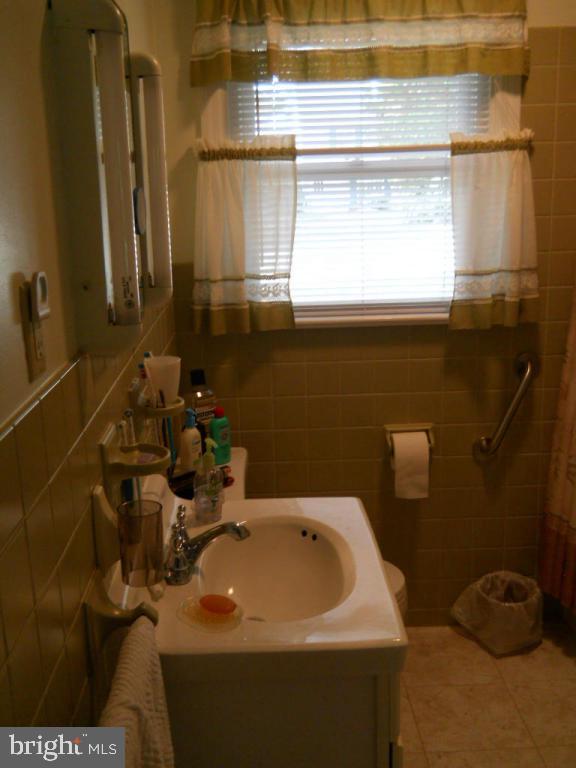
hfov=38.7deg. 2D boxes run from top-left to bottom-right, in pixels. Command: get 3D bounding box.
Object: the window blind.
[{"bbox_3d":[0.222,-0.615,2.511,0.782,0.866,0.045,-2,14,-2],"label":"window blind"}]

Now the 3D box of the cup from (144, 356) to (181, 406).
[{"bbox_3d":[-0.251,-0.005,1.649,0.073,0.097,0.073,-2,14,-2],"label":"cup"}]

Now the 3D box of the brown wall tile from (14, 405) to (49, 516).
[{"bbox_3d":[-0.293,0.081,0.940,0.010,0.108,0.108,-2,14,-2],"label":"brown wall tile"}]

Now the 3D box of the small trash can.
[{"bbox_3d":[0.701,0.759,2.722,0.250,0.218,0.222,1,14,9],"label":"small trash can"}]

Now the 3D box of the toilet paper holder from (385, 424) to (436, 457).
[{"bbox_3d":[0.393,0.183,2.642,0.162,0.106,0.090,-2,14,-2],"label":"toilet paper holder"}]

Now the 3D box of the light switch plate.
[{"bbox_3d":[-0.302,-0.064,0.973,0.011,0.116,0.071,-2,14,-2],"label":"light switch plate"}]

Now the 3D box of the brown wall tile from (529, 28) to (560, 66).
[{"bbox_3d":[0.747,-0.988,2.410,0.107,0.109,0.010,-2,14,-2],"label":"brown wall tile"}]

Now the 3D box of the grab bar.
[{"bbox_3d":[0.707,0.084,2.637,0.075,0.373,0.072,24,12,-8],"label":"grab bar"}]

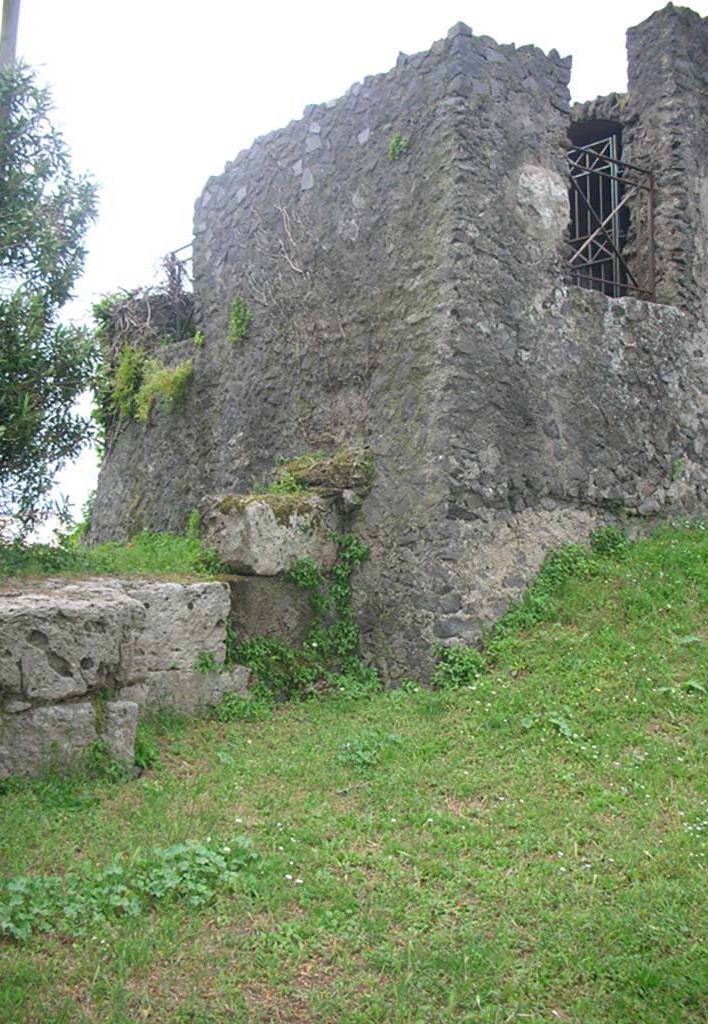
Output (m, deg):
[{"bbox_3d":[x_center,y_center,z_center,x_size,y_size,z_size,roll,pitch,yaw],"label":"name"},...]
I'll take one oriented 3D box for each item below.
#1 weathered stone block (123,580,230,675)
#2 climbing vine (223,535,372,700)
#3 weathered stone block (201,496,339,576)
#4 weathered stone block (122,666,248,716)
[{"bbox_3d":[-1.109,0.691,6.400,0.643,0.505,0.500,0,-1,-12],"label":"weathered stone block"},{"bbox_3d":[-0.420,0.677,7.200,0.955,1.095,0.650,0,-1,-15],"label":"climbing vine"},{"bbox_3d":[-0.585,0.164,7.000,0.859,0.511,0.600,0,-1,-12],"label":"weathered stone block"},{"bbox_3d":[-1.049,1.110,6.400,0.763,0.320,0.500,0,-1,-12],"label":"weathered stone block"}]

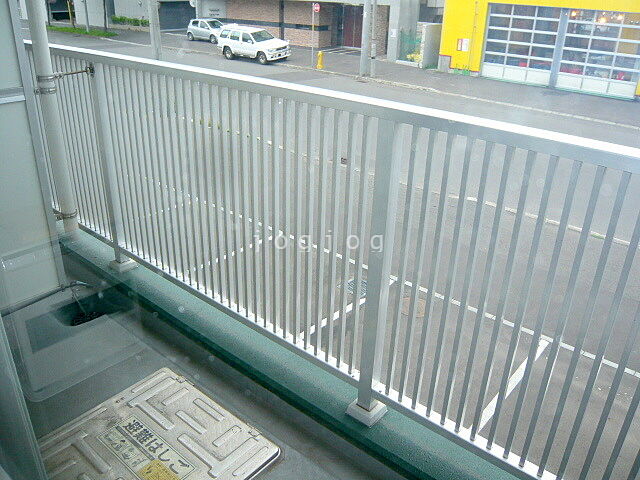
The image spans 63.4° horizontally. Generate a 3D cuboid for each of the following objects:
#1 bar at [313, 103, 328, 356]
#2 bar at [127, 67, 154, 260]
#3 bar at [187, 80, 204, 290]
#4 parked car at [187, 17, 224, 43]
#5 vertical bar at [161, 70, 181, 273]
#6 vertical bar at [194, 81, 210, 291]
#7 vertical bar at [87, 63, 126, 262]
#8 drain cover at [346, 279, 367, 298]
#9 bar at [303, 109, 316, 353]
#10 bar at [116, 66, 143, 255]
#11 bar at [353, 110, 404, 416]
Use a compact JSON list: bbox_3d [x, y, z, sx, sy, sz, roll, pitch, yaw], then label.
[{"bbox_3d":[0.006,0.015,1.727,0.015,0.907,0.023,21,32,34],"label":"bar"},{"bbox_3d":[-0.786,-0.296,2.308,0.015,0.896,0.023,21,32,34],"label":"bar"},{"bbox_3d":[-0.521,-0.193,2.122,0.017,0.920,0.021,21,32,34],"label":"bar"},{"bbox_3d":[-7.408,-14.429,35.682,3.680,1.510,1.660,21,32,34],"label":"parked car"},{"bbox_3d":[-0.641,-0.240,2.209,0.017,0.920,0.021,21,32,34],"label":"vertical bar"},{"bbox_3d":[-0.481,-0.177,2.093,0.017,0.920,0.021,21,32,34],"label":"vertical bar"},{"bbox_3d":[-1.036,-0.352,2.543,0.053,1.040,0.055,21,32,34],"label":"vertical bar"},{"bbox_3d":[0.570,0.702,7.635,0.410,0.040,0.410,21,32,34],"label":"drain cover"},{"bbox_3d":[-0.035,-0.001,1.757,0.015,0.907,0.023,21,32,34],"label":"bar"},{"bbox_3d":[-0.864,-0.325,2.366,0.015,0.896,0.023,21,32,34],"label":"bar"},{"bbox_3d":[0.184,0.128,1.637,0.051,1.017,0.055,21,32,34],"label":"bar"}]

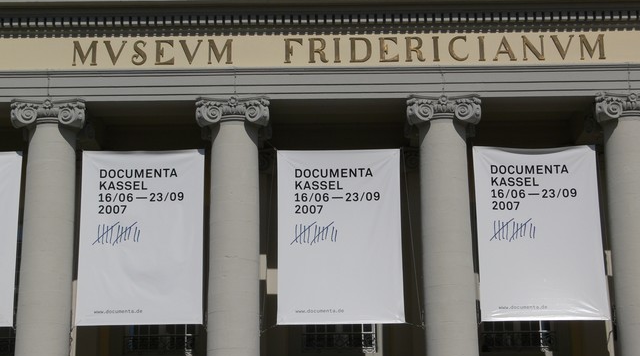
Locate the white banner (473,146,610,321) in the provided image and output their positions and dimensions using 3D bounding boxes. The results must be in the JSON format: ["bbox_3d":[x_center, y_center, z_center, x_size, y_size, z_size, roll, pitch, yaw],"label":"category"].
[{"bbox_3d":[4.754,1.161,26.705,2.700,3.870,0.080,-1,-16,0],"label":"white banner"}]

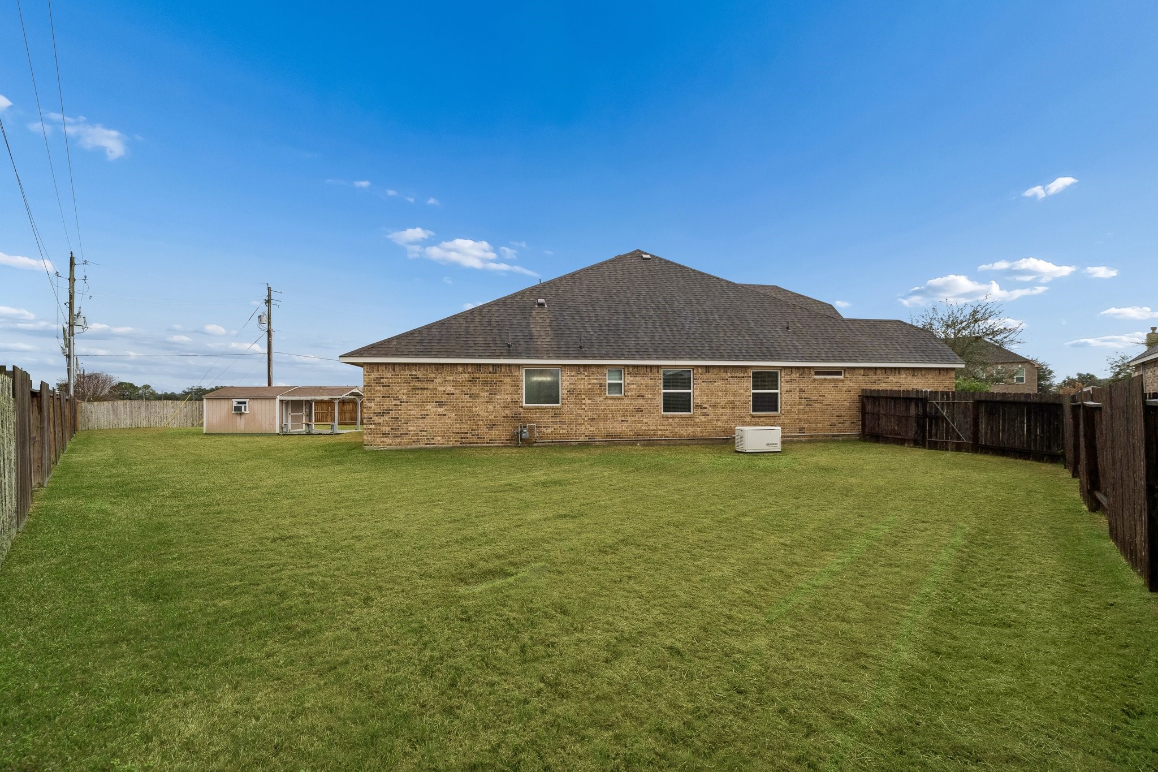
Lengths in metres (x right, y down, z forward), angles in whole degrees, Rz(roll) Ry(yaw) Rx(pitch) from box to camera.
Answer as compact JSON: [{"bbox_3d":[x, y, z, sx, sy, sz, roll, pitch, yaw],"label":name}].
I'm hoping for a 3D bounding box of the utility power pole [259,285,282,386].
[{"bbox_3d":[-20.800,-2.050,30.300,1.300,9.550,1.100,0,0,-44],"label":"utility power pole"}]

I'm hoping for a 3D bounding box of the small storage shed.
[{"bbox_3d":[-14.550,1.160,22.950,6.950,2.340,3.000,0,0,4],"label":"small storage shed"}]

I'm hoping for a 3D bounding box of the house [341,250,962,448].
[{"bbox_3d":[2.180,-1.950,22.900,21.000,7.850,17.000,0,0,-9],"label":"house"}]

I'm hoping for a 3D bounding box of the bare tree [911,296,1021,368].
[{"bbox_3d":[20.500,-1.300,24.000,5.600,6.600,5.500,0,0,-9],"label":"bare tree"}]

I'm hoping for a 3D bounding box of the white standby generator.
[{"bbox_3d":[5.580,1.620,13.900,1.220,0.750,0.640,0,0,-9],"label":"white standby generator"}]

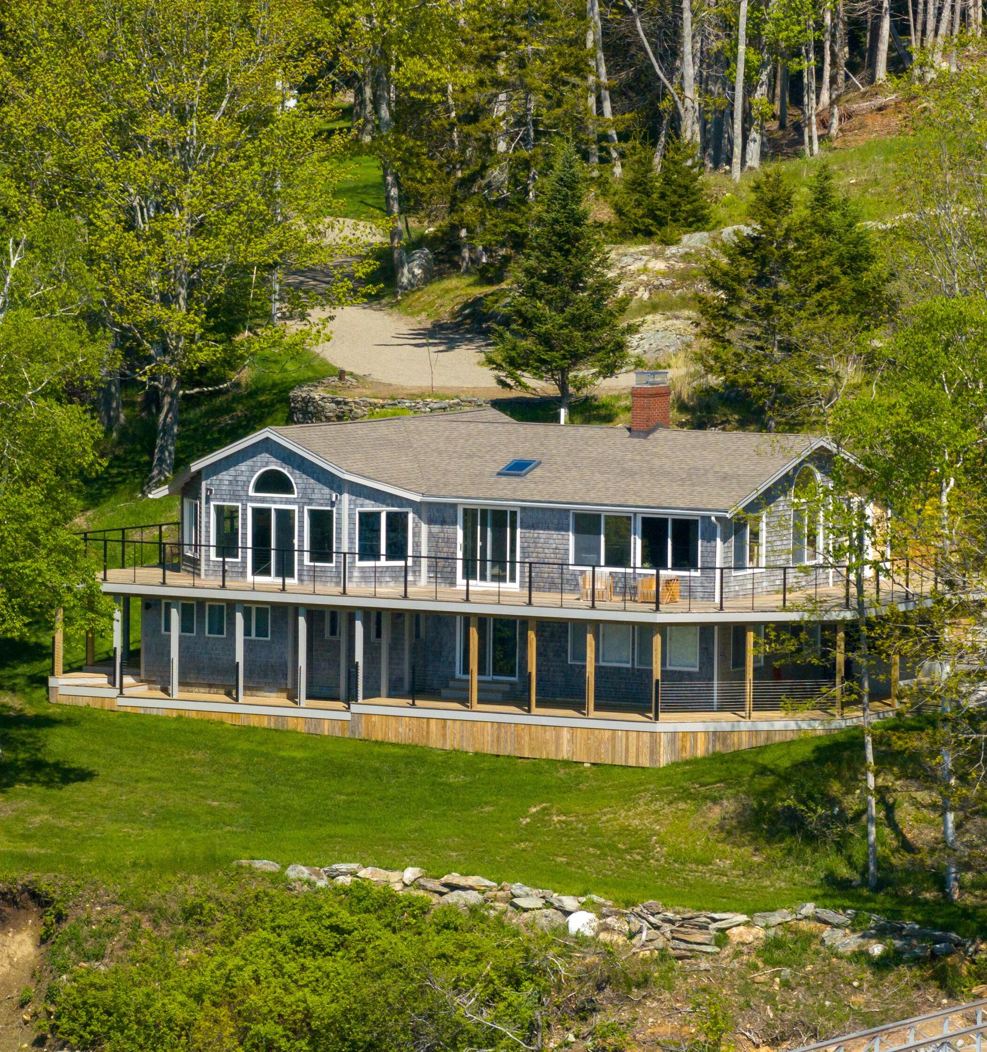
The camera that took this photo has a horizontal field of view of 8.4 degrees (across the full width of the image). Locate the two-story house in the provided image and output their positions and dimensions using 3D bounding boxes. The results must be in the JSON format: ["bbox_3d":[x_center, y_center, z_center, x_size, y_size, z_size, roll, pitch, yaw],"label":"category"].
[{"bbox_3d":[0.462,0.786,175.398,20.900,8.900,13.400,3,5,30],"label":"two-story house"}]

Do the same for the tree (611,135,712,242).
[{"bbox_3d":[5.311,-10.658,213.000,3.159,3.471,3.001,0,4,0],"label":"tree"}]

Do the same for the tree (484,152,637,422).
[{"bbox_3d":[1.871,-6.905,193.000,4.277,8.020,4.277,0,4,0],"label":"tree"}]

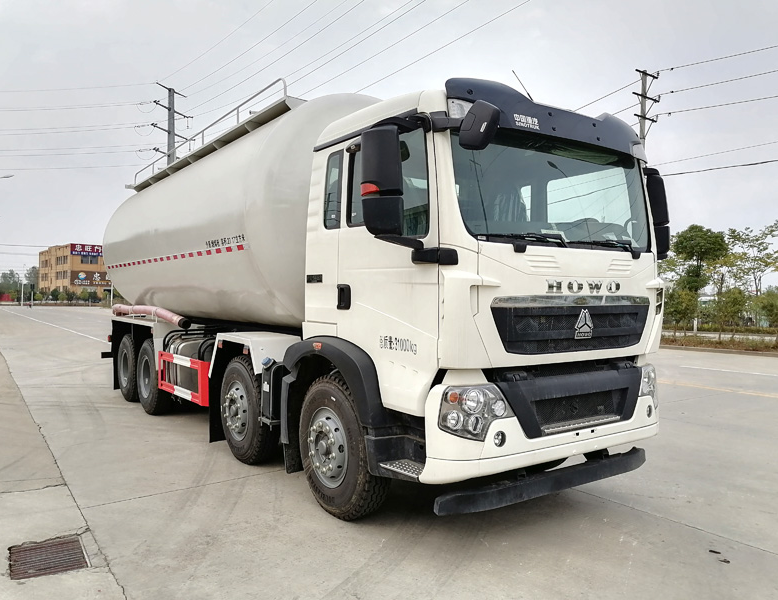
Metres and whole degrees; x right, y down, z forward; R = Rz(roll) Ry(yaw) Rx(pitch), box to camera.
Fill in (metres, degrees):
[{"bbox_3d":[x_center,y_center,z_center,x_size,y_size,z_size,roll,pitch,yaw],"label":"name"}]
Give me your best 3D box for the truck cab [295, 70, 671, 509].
[{"bbox_3d":[0.840,-0.120,4.840,2.500,2.450,1.930,0,0,-35],"label":"truck cab"}]

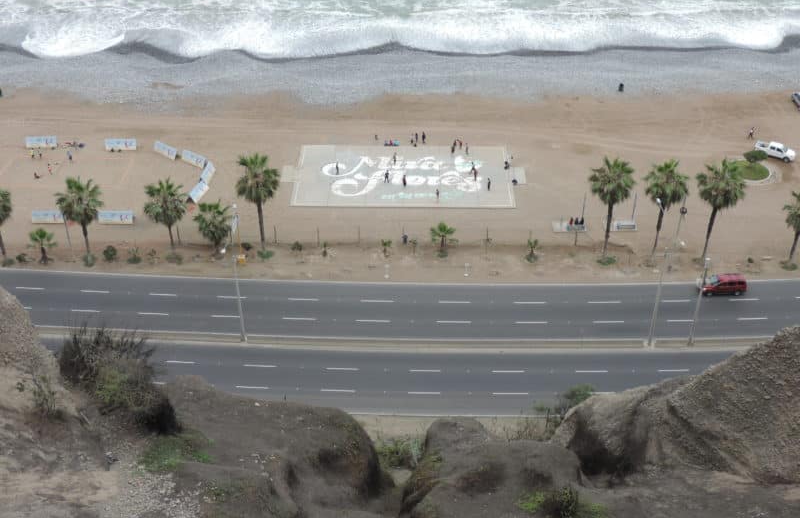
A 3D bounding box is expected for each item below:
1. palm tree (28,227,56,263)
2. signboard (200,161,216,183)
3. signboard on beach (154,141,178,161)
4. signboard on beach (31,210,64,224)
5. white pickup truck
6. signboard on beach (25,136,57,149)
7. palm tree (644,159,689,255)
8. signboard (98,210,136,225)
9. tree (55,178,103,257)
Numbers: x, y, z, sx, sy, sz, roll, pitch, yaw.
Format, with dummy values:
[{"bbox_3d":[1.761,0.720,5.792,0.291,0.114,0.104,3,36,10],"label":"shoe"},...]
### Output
[{"bbox_3d":[-41.110,-1.390,114.130,3.320,4.120,3.320,0,33,0],"label":"palm tree"},{"bbox_3d":[-25.970,-11.450,133.090,1.350,1.270,4.200,2,33,4],"label":"signboard"},{"bbox_3d":[-31.333,-14.720,134.091,4.100,1.200,1.250,24,40,32],"label":"signboard on beach"},{"bbox_3d":[-43.620,-5.290,123.790,4.200,1.270,1.350,3,33,5],"label":"signboard on beach"},{"bbox_3d":[51.780,-14.960,136.950,5.250,1.780,1.850,18,37,26],"label":"white pickup truck"},{"bbox_3d":[-49.105,-16.169,136.419,4.100,1.200,1.250,-1,33,-1],"label":"signboard on beach"},{"bbox_3d":[28.854,-5.335,109.522,4.760,12.100,4.620,0,33,0],"label":"palm tree"},{"bbox_3d":[-35.280,-5.270,123.630,4.200,1.270,1.350,0,33,1],"label":"signboard"},{"bbox_3d":[-35.441,-4.475,110.809,5.290,9.760,5.130,0,33,0],"label":"tree"}]

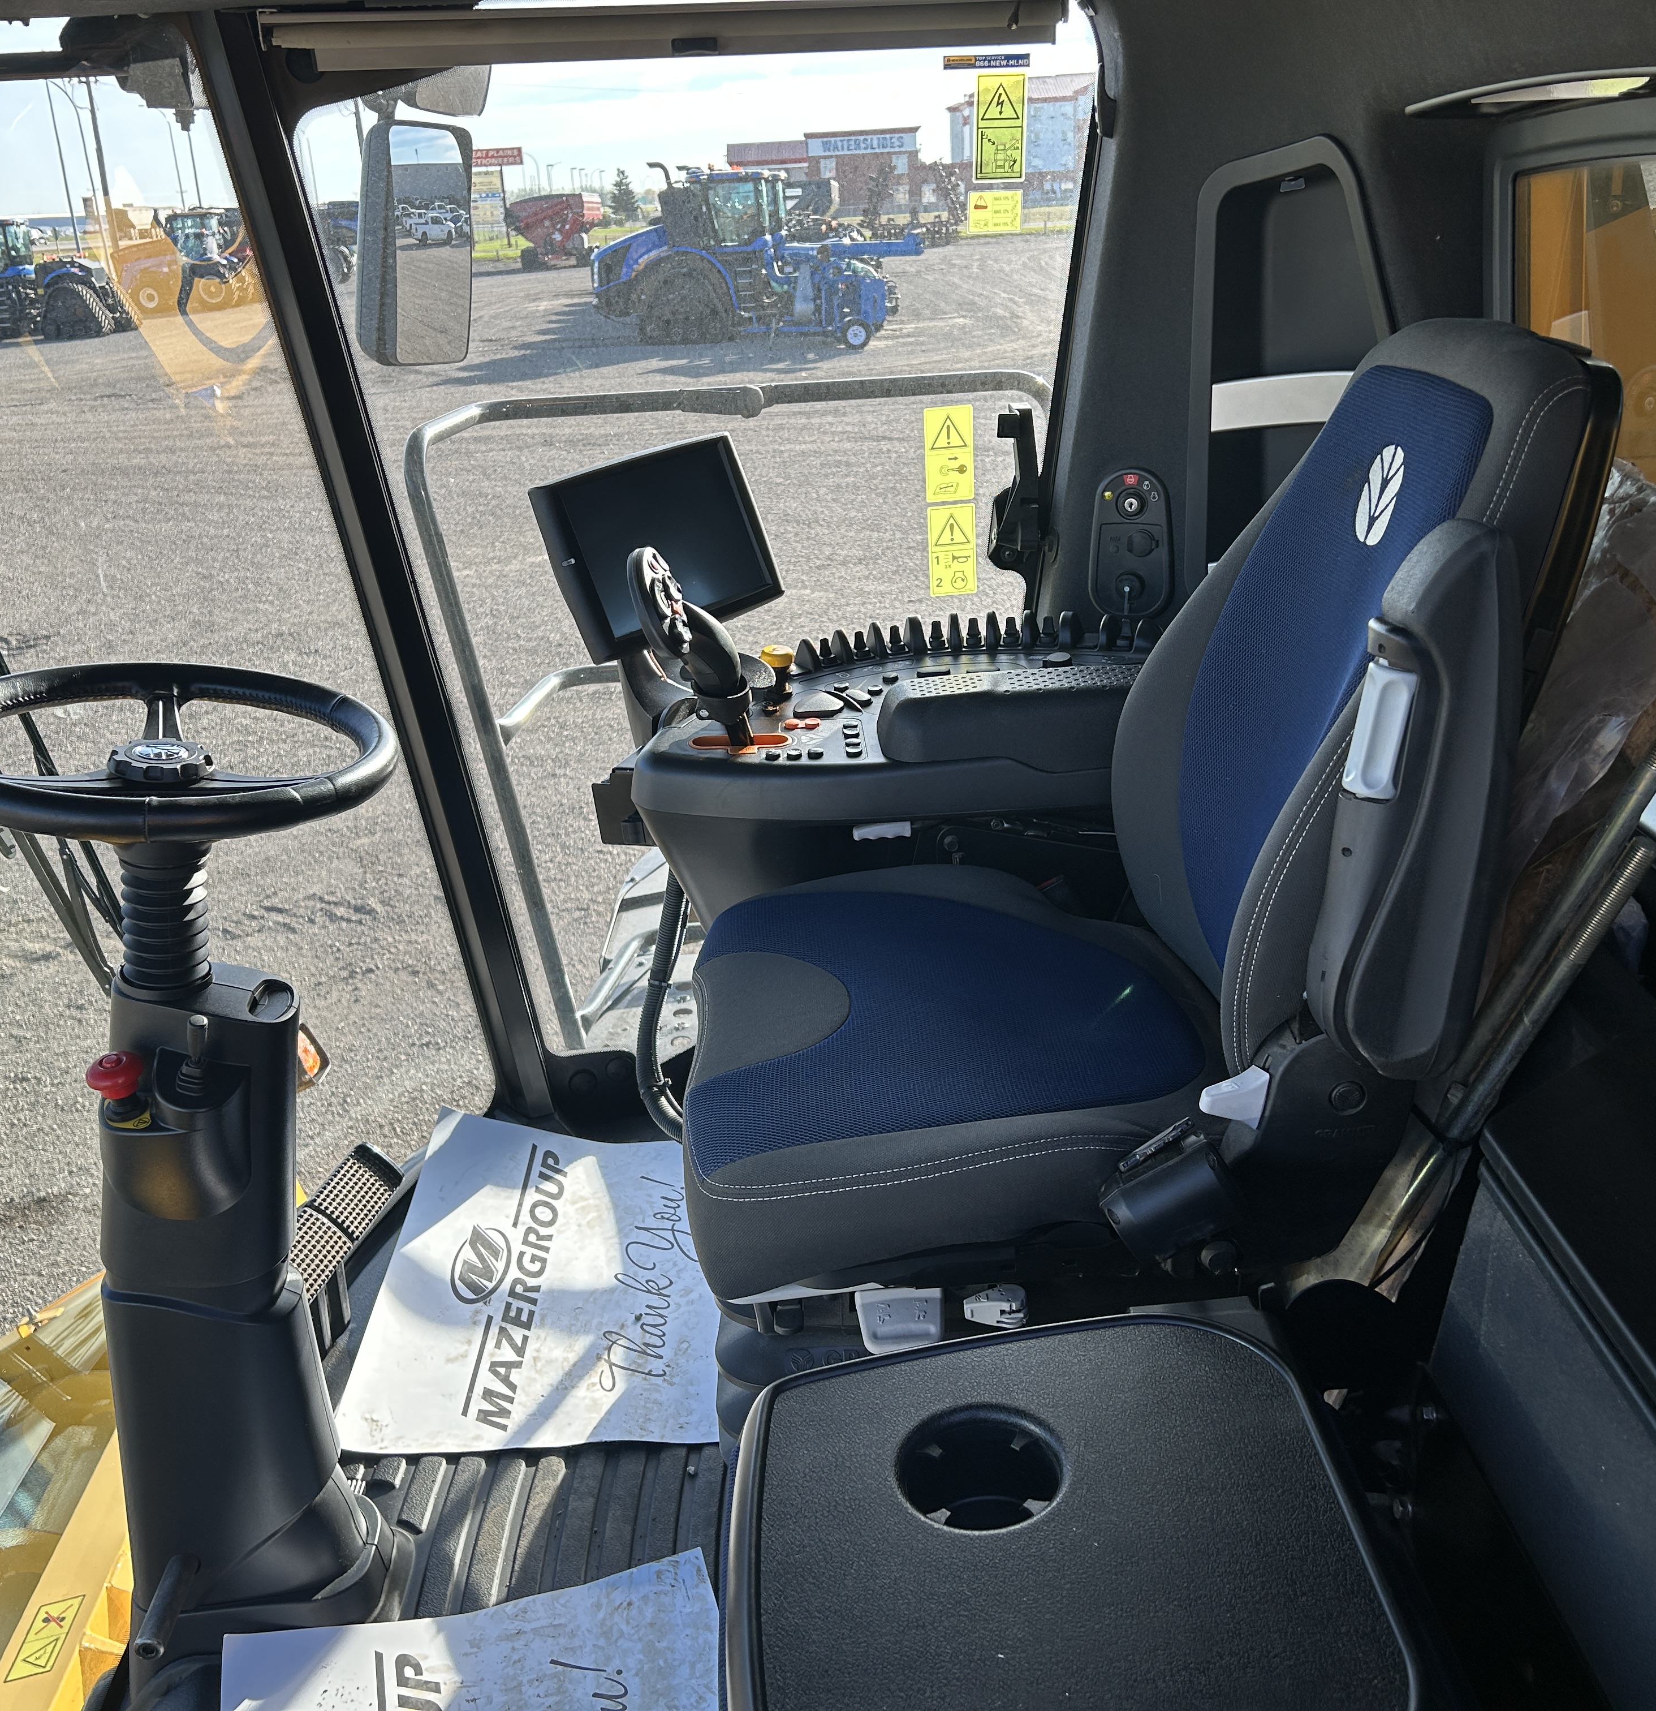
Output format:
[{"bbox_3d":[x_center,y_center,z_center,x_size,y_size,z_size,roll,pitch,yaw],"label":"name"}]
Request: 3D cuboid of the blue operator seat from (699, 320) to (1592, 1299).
[{"bbox_3d":[0.201,-0.082,1.425,0.666,0.676,0.550,-4,22,-4],"label":"blue operator seat"}]

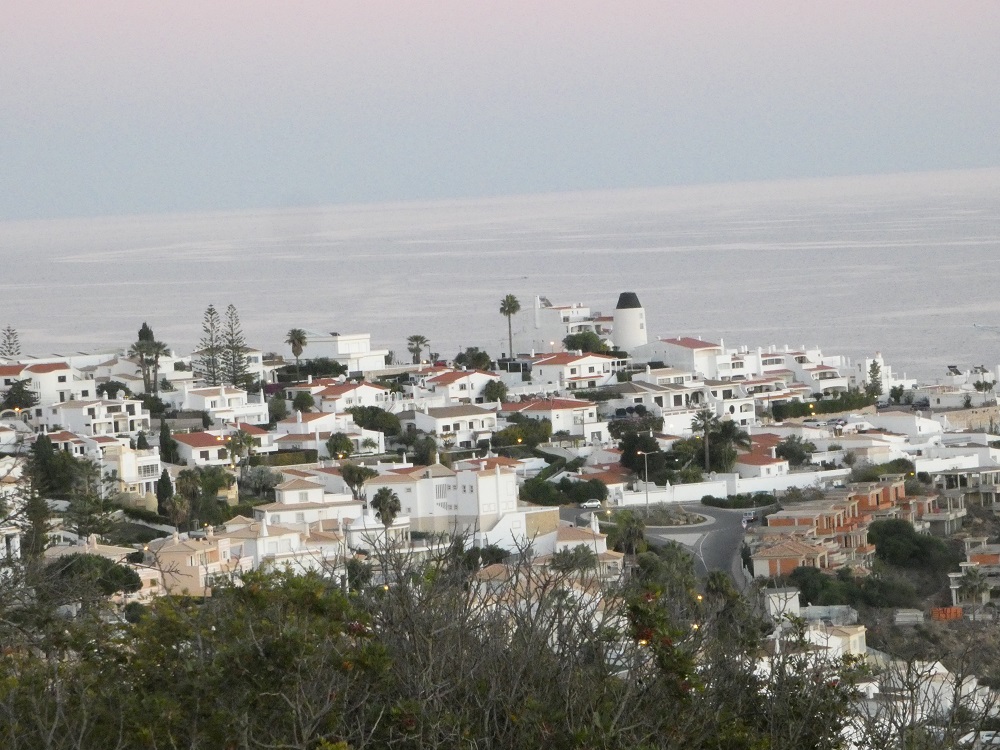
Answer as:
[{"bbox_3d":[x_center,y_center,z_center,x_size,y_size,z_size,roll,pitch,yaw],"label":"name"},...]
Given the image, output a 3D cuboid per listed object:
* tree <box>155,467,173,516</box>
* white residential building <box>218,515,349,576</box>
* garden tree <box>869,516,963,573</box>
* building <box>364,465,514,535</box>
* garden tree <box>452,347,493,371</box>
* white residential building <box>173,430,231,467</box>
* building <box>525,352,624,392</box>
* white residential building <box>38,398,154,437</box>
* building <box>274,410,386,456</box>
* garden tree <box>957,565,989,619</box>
[{"bbox_3d":[-54.480,18.860,884.000,2.800,7.160,2.800,-3,2,0],"label":"tree"},{"bbox_3d":[-32.480,25.770,820.000,10.000,8.130,18.000,-1,3,45],"label":"white residential building"},{"bbox_3d":[67.555,27.855,892.000,15.000,7.500,10.500,-3,2,0],"label":"garden tree"},{"bbox_3d":[-9.670,20.010,880.000,24.000,9.780,14.000,-3,2,-8],"label":"building"},{"bbox_3d":[-5.420,-2.870,1078.000,7.600,4.880,7.600,-3,2,0],"label":"garden tree"},{"bbox_3d":[-51.680,12.700,945.000,8.500,5.410,9.500,-4,2,-22],"label":"white residential building"},{"bbox_3d":[15.349,-0.407,1110.000,14.500,7.200,12.500,-4,3,-33],"label":"building"},{"bbox_3d":[-78.170,7.980,1050.000,14.000,7.000,15.500,-5,3,-36],"label":"white residential building"},{"bbox_3d":[-30.050,10.370,968.000,14.000,7.170,13.500,-1,3,45],"label":"building"},{"bbox_3d":[73.870,33.861,850.000,5.000,8.100,5.000,-3,2,0],"label":"garden tree"}]

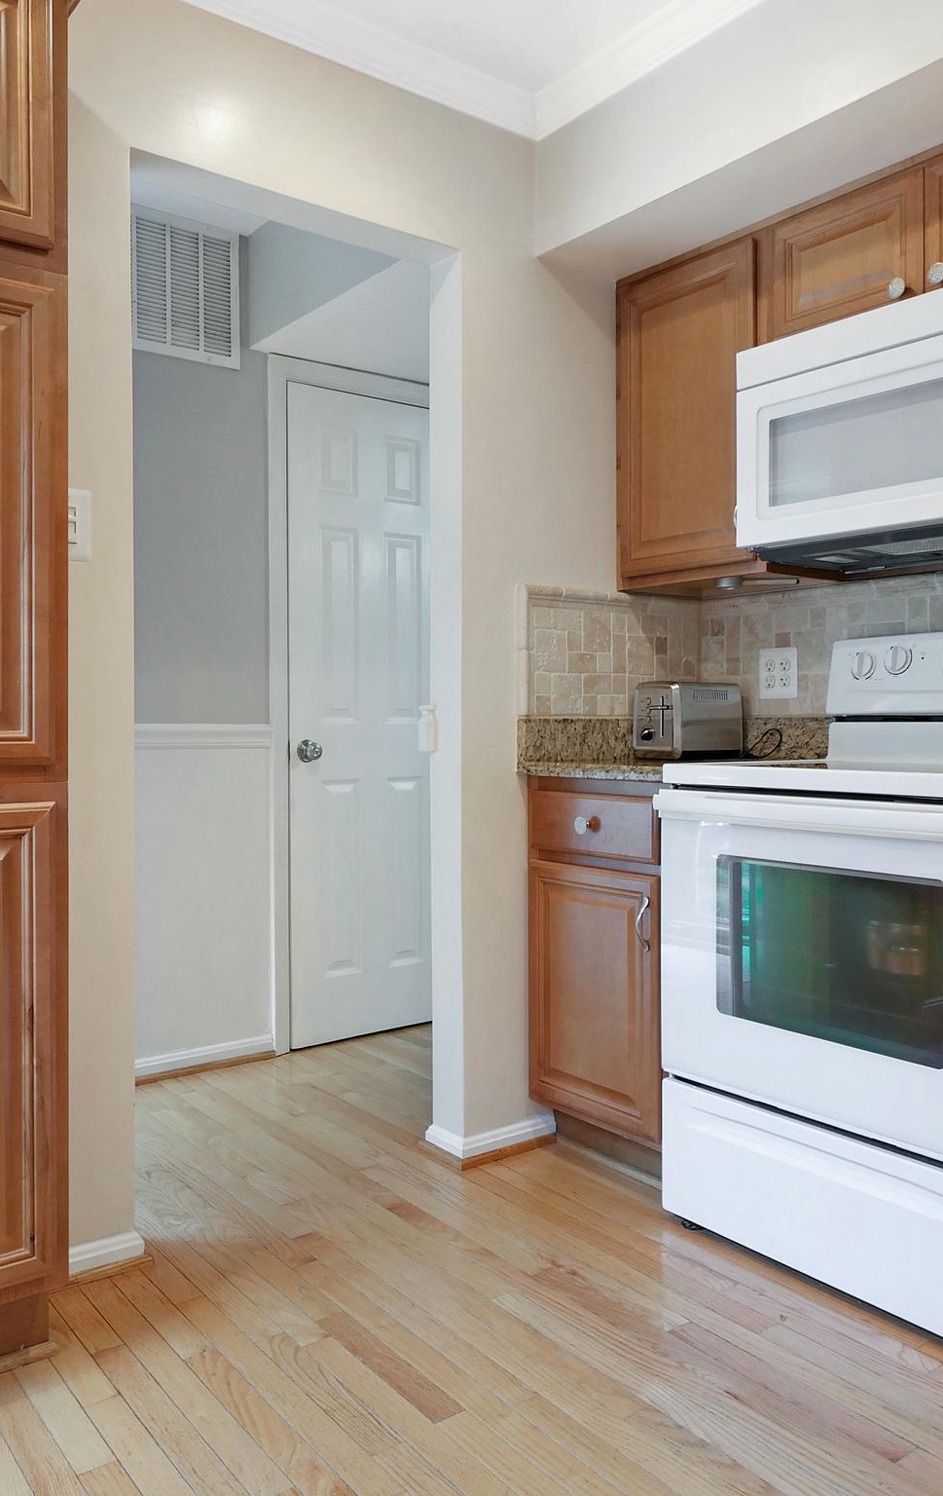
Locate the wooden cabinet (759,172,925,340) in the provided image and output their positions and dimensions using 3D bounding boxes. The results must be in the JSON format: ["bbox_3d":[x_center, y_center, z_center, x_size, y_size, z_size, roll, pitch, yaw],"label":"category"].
[{"bbox_3d":[0.900,-1.029,2.292,0.330,0.325,0.382,-1,1,-40],"label":"wooden cabinet"}]

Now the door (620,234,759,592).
[{"bbox_3d":[0.521,-0.797,2.493,0.025,0.735,0.388,-1,1,-41],"label":"door"}]

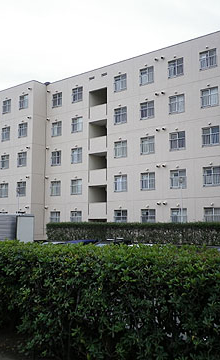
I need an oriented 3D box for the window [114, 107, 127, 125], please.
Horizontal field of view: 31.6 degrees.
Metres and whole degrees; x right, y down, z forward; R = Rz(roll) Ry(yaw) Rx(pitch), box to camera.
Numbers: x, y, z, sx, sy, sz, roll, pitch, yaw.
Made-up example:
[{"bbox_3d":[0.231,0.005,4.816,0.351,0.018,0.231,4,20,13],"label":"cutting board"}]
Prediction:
[{"bbox_3d":[0.850,-5.053,30.666,1.164,1.246,0.150,-5,-8,37],"label":"window"}]

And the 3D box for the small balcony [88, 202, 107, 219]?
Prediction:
[{"bbox_3d":[-0.846,2.481,31.297,1.853,1.338,0.450,-5,-8,37],"label":"small balcony"}]

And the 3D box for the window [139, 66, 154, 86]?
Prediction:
[{"bbox_3d":[2.856,-8.092,30.217,1.225,1.287,0.150,-5,-8,37],"label":"window"}]

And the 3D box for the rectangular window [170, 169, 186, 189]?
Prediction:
[{"bbox_3d":[4.768,-0.046,26.925,1.194,1.246,0.150,-5,-8,37],"label":"rectangular window"}]

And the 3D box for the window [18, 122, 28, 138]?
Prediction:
[{"bbox_3d":[-7.858,-4.474,35.264,1.153,1.258,0.180,-5,-8,37],"label":"window"}]

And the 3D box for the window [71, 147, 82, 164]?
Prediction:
[{"bbox_3d":[-2.750,-2.027,32.321,1.179,1.234,0.150,-5,-8,37],"label":"window"}]

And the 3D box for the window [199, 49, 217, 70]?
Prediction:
[{"bbox_3d":[6.578,-8.057,25.964,1.179,1.234,0.150,-5,-8,37],"label":"window"}]

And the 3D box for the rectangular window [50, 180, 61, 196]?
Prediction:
[{"bbox_3d":[-4.920,0.783,35.133,1.197,1.287,0.150,-5,-8,37],"label":"rectangular window"}]

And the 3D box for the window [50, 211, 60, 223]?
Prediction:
[{"bbox_3d":[-4.739,3.366,33.548,1.179,1.227,0.150,-5,-8,37],"label":"window"}]

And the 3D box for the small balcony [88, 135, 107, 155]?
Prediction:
[{"bbox_3d":[-0.871,-2.772,31.766,1.919,1.335,0.400,-5,-8,37],"label":"small balcony"}]

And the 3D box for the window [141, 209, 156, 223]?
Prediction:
[{"bbox_3d":[2.738,2.714,27.901,1.179,1.227,0.150,-5,-8,37],"label":"window"}]

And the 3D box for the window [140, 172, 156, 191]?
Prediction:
[{"bbox_3d":[2.818,0.098,28.565,1.183,1.246,0.150,-5,-8,37],"label":"window"}]

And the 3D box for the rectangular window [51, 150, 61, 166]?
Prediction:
[{"bbox_3d":[-4.920,-1.948,35.451,1.197,1.287,0.150,-5,-8,37],"label":"rectangular window"}]

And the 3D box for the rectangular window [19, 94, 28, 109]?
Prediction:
[{"bbox_3d":[-7.772,-7.036,35.058,1.179,1.265,0.150,-5,-8,37],"label":"rectangular window"}]

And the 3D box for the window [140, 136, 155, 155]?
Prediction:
[{"bbox_3d":[2.856,-2.629,29.583,1.225,1.287,0.150,-5,-8,37],"label":"window"}]

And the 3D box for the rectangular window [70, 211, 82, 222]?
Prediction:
[{"bbox_3d":[-2.751,3.177,31.704,1.179,1.234,0.150,-5,-8,37],"label":"rectangular window"}]

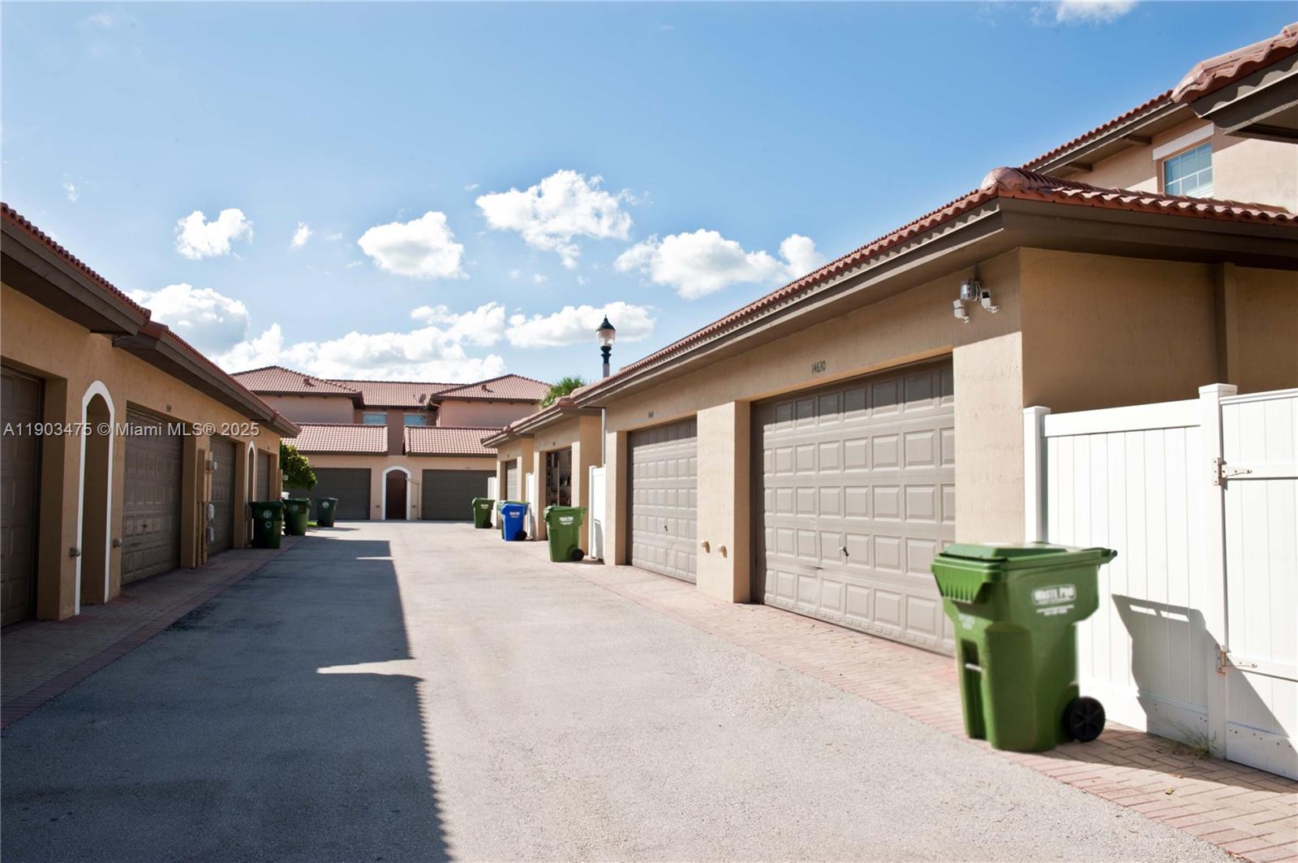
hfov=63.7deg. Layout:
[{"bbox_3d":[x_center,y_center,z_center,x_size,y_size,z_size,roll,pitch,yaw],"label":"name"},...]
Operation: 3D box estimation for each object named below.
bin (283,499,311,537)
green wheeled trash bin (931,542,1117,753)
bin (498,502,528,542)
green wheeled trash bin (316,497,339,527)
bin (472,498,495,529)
[{"bbox_3d":[-10.877,2.652,32.300,0.820,1.140,0.680,1,-3,-10],"label":"bin"},{"bbox_3d":[2.182,1.206,6.023,0.790,1.110,0.670,-3,-3,-15],"label":"green wheeled trash bin"},{"bbox_3d":[-3.917,2.643,30.400,0.730,1.060,0.650,1,-3,-14],"label":"bin"},{"bbox_3d":[-12.467,3.142,40.500,0.820,1.140,0.680,1,-3,-10],"label":"green wheeled trash bin"},{"bbox_3d":[-6.233,3.095,39.500,0.820,1.130,0.670,1,-3,-14],"label":"bin"}]

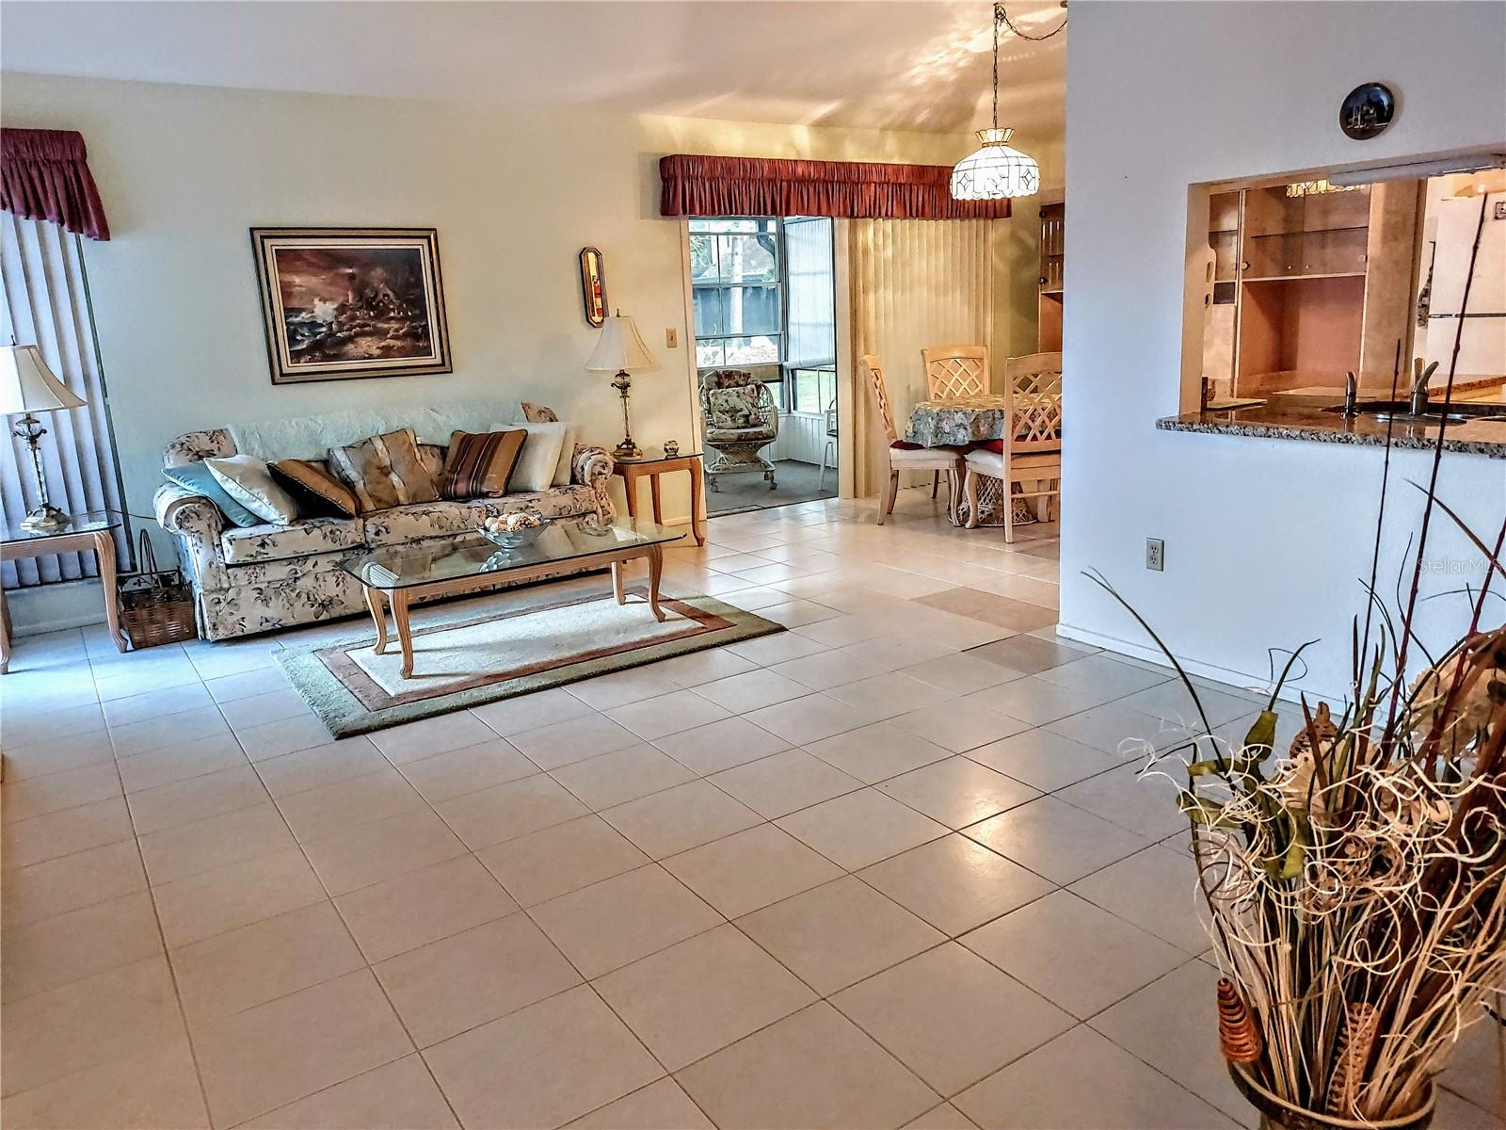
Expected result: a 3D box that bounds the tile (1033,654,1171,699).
[{"bbox_3d":[1.219,0.397,3.669,0.335,0.010,0.335,-11,15,-33],"label":"tile"}]

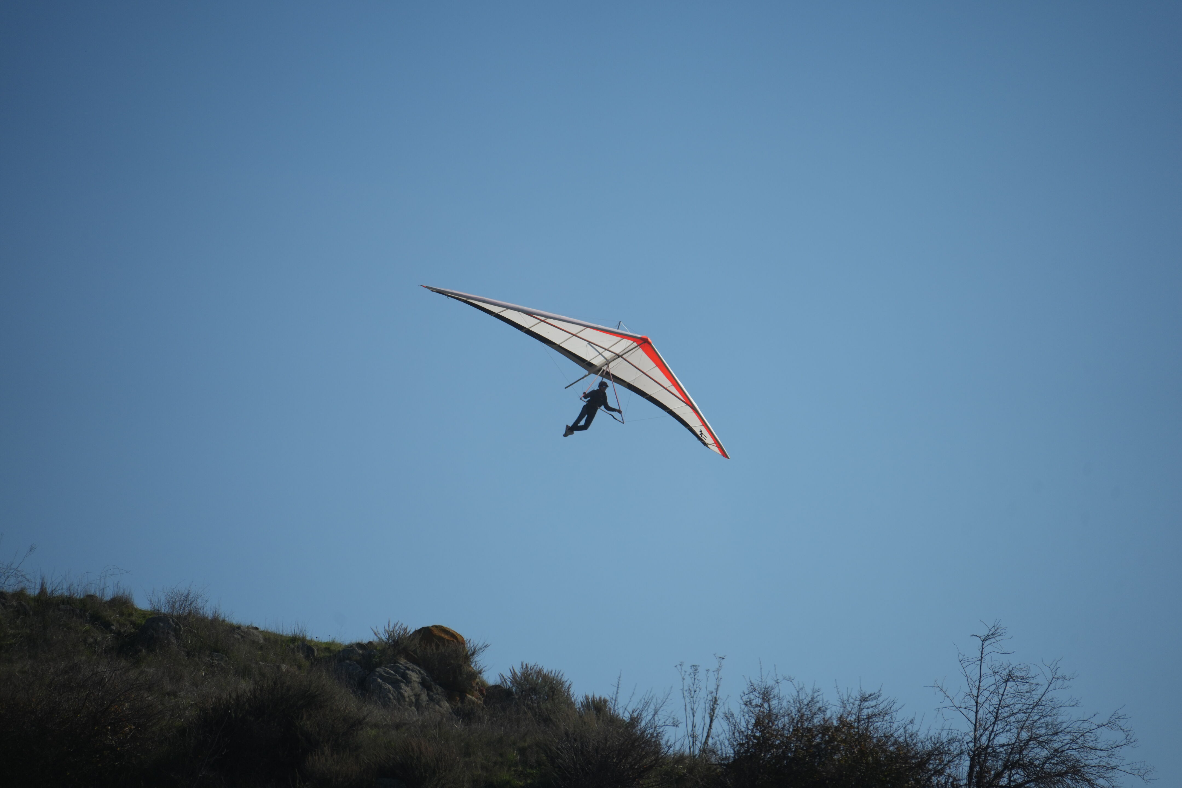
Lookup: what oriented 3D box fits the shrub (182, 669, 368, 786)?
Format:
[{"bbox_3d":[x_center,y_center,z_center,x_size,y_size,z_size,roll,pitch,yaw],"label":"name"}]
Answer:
[{"bbox_3d":[-4.651,4.909,145.000,2.733,1.713,2.200,0,-12,0],"label":"shrub"}]

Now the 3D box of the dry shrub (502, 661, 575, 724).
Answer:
[{"bbox_3d":[-0.814,4.710,155.000,1.177,0.959,1.100,0,-12,0],"label":"dry shrub"}]

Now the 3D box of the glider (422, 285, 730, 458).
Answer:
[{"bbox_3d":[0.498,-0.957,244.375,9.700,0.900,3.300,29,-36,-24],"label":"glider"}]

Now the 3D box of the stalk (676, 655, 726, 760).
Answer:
[{"bbox_3d":[1.681,4.755,150.000,0.760,1.547,0.600,0,-12,0],"label":"stalk"}]

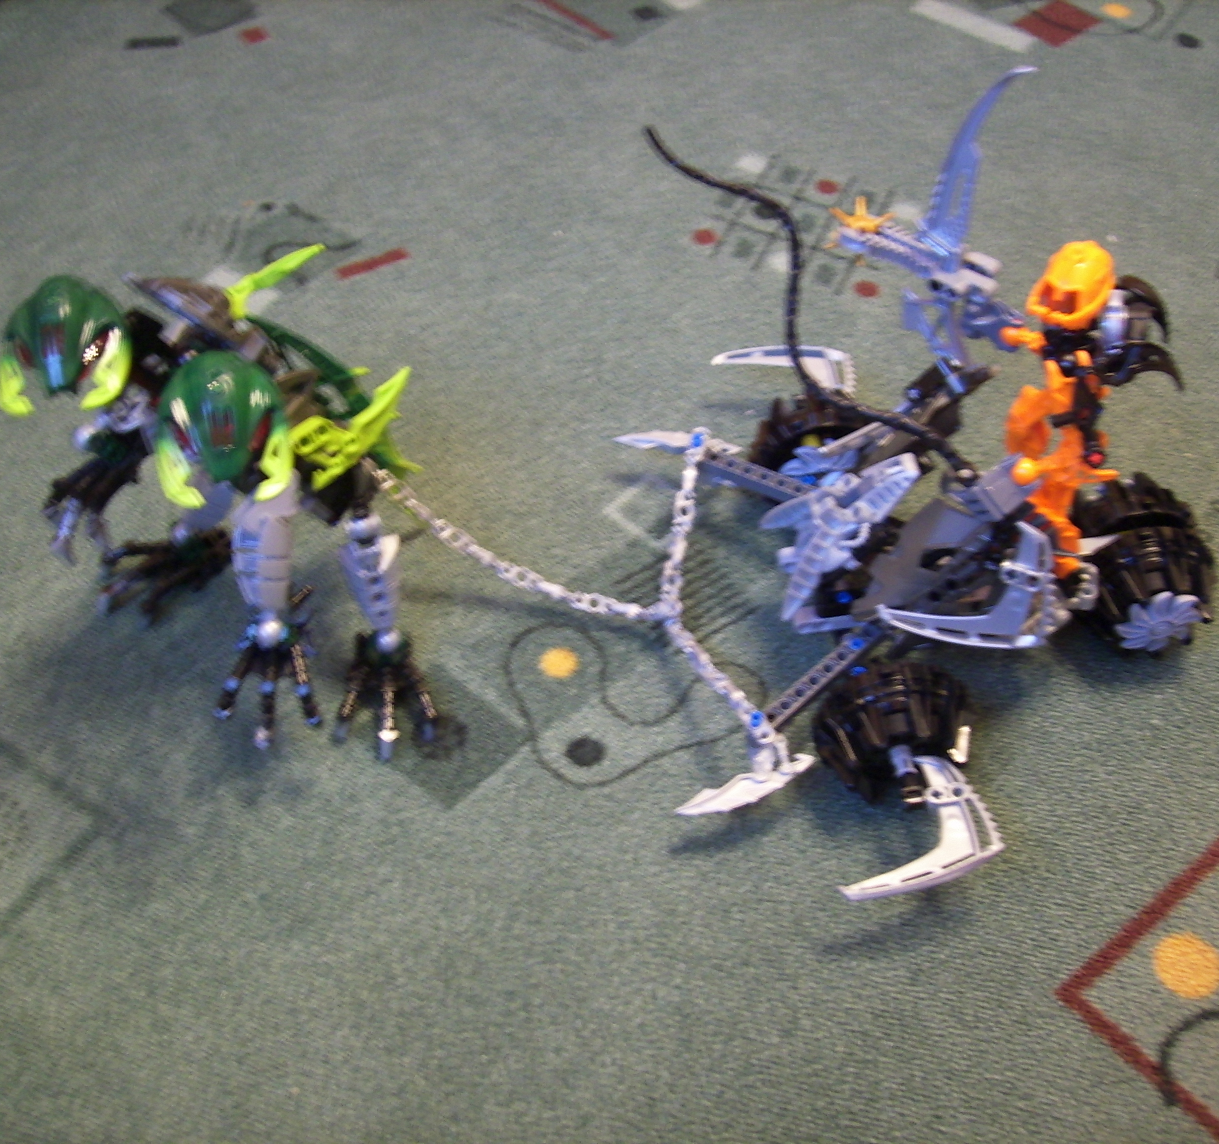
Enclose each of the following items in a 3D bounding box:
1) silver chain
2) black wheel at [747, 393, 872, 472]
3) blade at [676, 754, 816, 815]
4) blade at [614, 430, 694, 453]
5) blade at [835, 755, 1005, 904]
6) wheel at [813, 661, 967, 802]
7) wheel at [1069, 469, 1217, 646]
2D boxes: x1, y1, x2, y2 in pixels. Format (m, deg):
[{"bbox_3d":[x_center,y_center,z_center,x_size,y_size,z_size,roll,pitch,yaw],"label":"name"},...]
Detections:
[{"bbox_3d":[-0.015,-0.009,0.539,0.146,0.113,0.156,-4,51,-6],"label":"silver chain"},{"bbox_3d":[0.090,-0.056,0.624,0.057,0.057,0.029,-4,51,-6],"label":"black wheel"},{"bbox_3d":[0.051,0.079,0.521,0.058,0.008,0.015,-20,55,-12],"label":"blade"},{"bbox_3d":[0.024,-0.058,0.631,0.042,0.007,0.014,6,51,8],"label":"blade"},{"bbox_3d":[0.109,0.090,0.502,0.064,0.009,0.046,-4,66,-6],"label":"blade"},{"bbox_3d":[0.107,0.062,0.530,0.057,0.057,0.029,-4,51,-6],"label":"wheel"},{"bbox_3d":[0.218,-0.004,0.589,0.058,0.058,0.066,-4,51,-6],"label":"wheel"}]

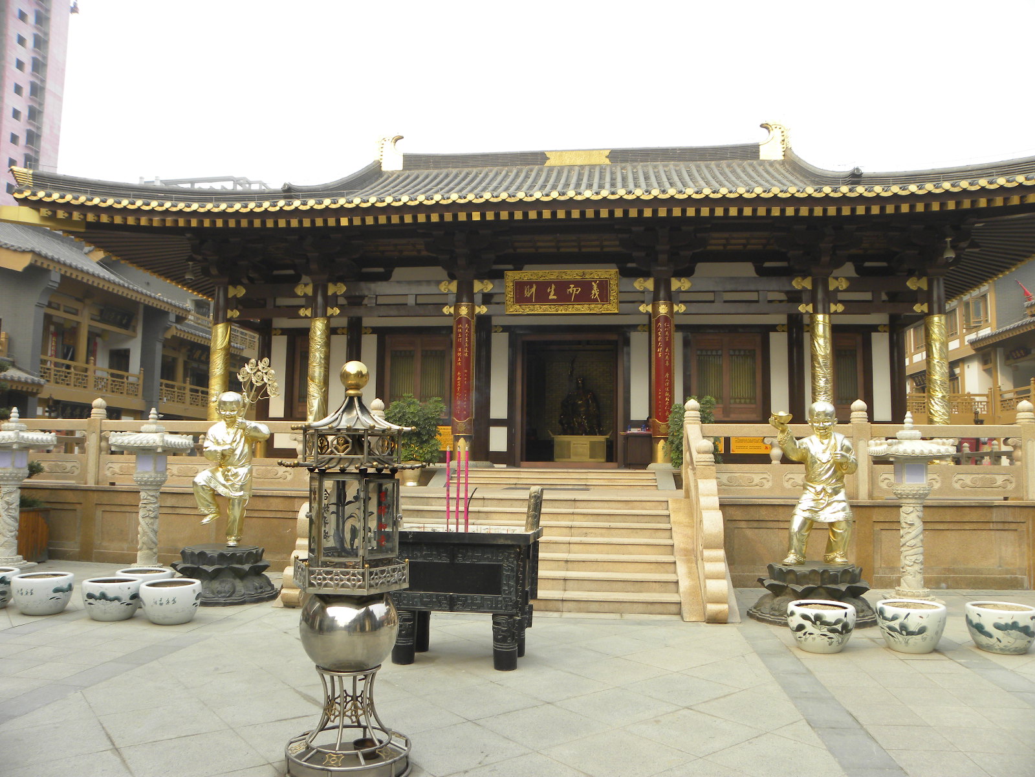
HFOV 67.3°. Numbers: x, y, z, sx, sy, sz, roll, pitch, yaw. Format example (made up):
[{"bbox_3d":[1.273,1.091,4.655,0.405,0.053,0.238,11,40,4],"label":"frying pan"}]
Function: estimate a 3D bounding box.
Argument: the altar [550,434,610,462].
[{"bbox_3d":[1.872,1.889,23.377,1.735,1.005,0.800,0,-6,7],"label":"altar"}]

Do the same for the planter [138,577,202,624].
[{"bbox_3d":[-3.260,2.005,7.320,0.540,0.365,0.540,0,-6,7],"label":"planter"}]

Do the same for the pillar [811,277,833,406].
[{"bbox_3d":[6.144,-0.313,15.665,0.440,3.980,0.440,0,-6,7],"label":"pillar"}]

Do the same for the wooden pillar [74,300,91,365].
[{"bbox_3d":[-15.682,-1.648,28.050,0.408,3.005,0.408,0,-5,5],"label":"wooden pillar"}]

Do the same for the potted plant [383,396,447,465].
[{"bbox_3d":[-1.970,1.015,15.035,1.170,1.770,1.100,0,-6,7],"label":"potted plant"}]

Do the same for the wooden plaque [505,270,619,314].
[{"bbox_3d":[0.935,-2.016,16.287,2.370,0.910,0.150,0,4,7],"label":"wooden plaque"}]

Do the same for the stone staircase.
[{"bbox_3d":[0.354,1.961,11.863,3.650,1.420,7.500,0,-6,7],"label":"stone staircase"}]

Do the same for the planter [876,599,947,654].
[{"bbox_3d":[3.411,2.065,6.745,0.564,0.388,0.564,0,-5,5],"label":"planter"}]

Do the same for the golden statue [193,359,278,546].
[{"bbox_3d":[-3.278,0.750,9.002,0.918,2.183,0.632,0,-5,5],"label":"golden statue"}]

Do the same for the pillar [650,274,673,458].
[{"bbox_3d":[2.897,-0.350,15.516,0.439,3.743,0.439,0,-5,5],"label":"pillar"}]

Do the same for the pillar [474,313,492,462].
[{"bbox_3d":[-0.793,-0.055,17.964,0.388,3.570,0.388,0,-5,5],"label":"pillar"}]

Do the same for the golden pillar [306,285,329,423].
[{"bbox_3d":[-4.104,-0.353,16.117,0.408,3.713,0.408,0,-5,5],"label":"golden pillar"}]

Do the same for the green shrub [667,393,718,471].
[{"bbox_3d":[3.022,0.835,13.543,0.945,1.435,0.898,0,-5,5],"label":"green shrub"}]

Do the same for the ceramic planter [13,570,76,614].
[{"bbox_3d":[-4.783,2.063,7.832,0.551,0.373,0.551,0,-5,5],"label":"ceramic planter"}]

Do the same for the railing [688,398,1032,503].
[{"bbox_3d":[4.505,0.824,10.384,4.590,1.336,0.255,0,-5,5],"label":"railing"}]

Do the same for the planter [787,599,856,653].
[{"bbox_3d":[2.558,1.997,6.539,0.535,0.360,0.535,0,-6,7],"label":"planter"}]

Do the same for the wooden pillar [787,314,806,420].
[{"bbox_3d":[6.223,-0.017,17.359,0.388,3.570,0.388,0,-5,5],"label":"wooden pillar"}]

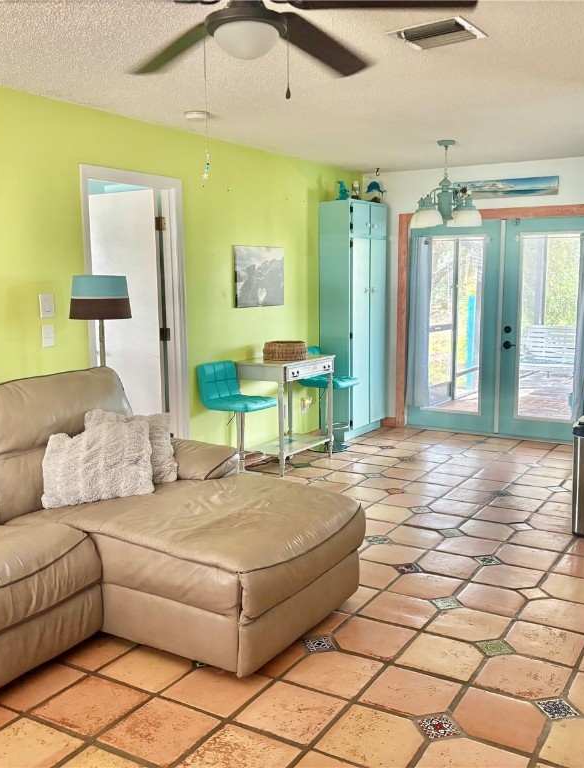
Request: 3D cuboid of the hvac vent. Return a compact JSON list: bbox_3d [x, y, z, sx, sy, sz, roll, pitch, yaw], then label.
[{"bbox_3d":[0.598,-1.417,3.132,0.310,0.030,0.305,5,10,32],"label":"hvac vent"}]

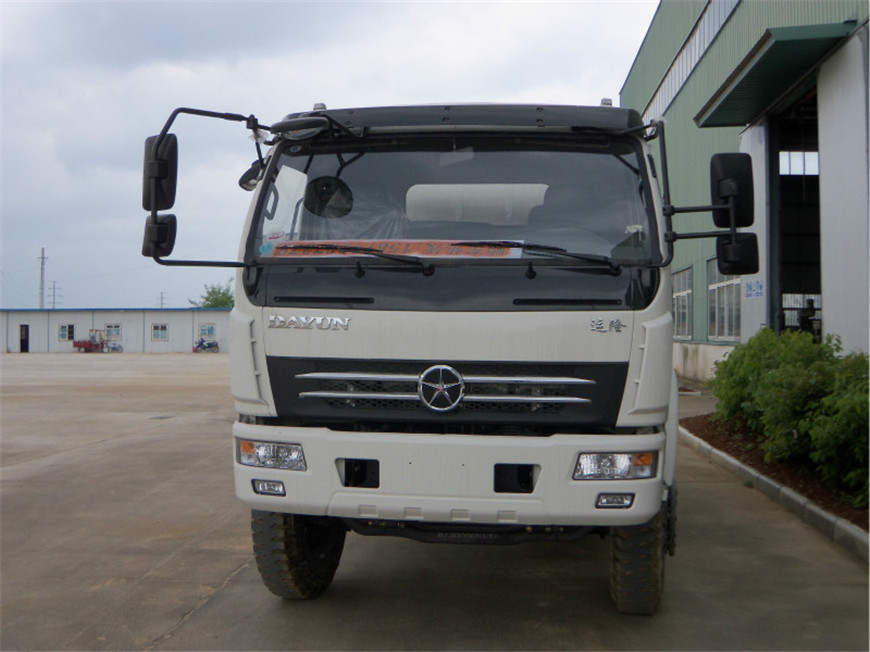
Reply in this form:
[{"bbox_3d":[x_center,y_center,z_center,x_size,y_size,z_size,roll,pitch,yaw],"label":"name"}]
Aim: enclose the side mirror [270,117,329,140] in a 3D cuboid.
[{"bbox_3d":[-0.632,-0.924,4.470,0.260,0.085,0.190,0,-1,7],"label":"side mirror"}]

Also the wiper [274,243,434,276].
[{"bbox_3d":[-0.382,-0.313,4.530,0.770,0.135,0.100,0,-1,7],"label":"wiper"}]

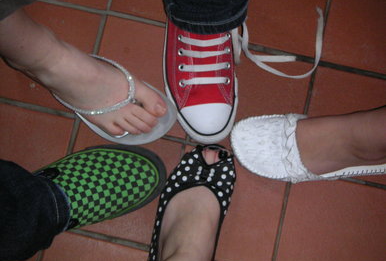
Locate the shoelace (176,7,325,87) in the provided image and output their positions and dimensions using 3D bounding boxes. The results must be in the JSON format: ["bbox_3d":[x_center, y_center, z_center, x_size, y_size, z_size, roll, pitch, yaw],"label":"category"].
[{"bbox_3d":[0.086,-0.125,1.109,0.214,0.090,0.123,-1,80,-1],"label":"shoelace"}]

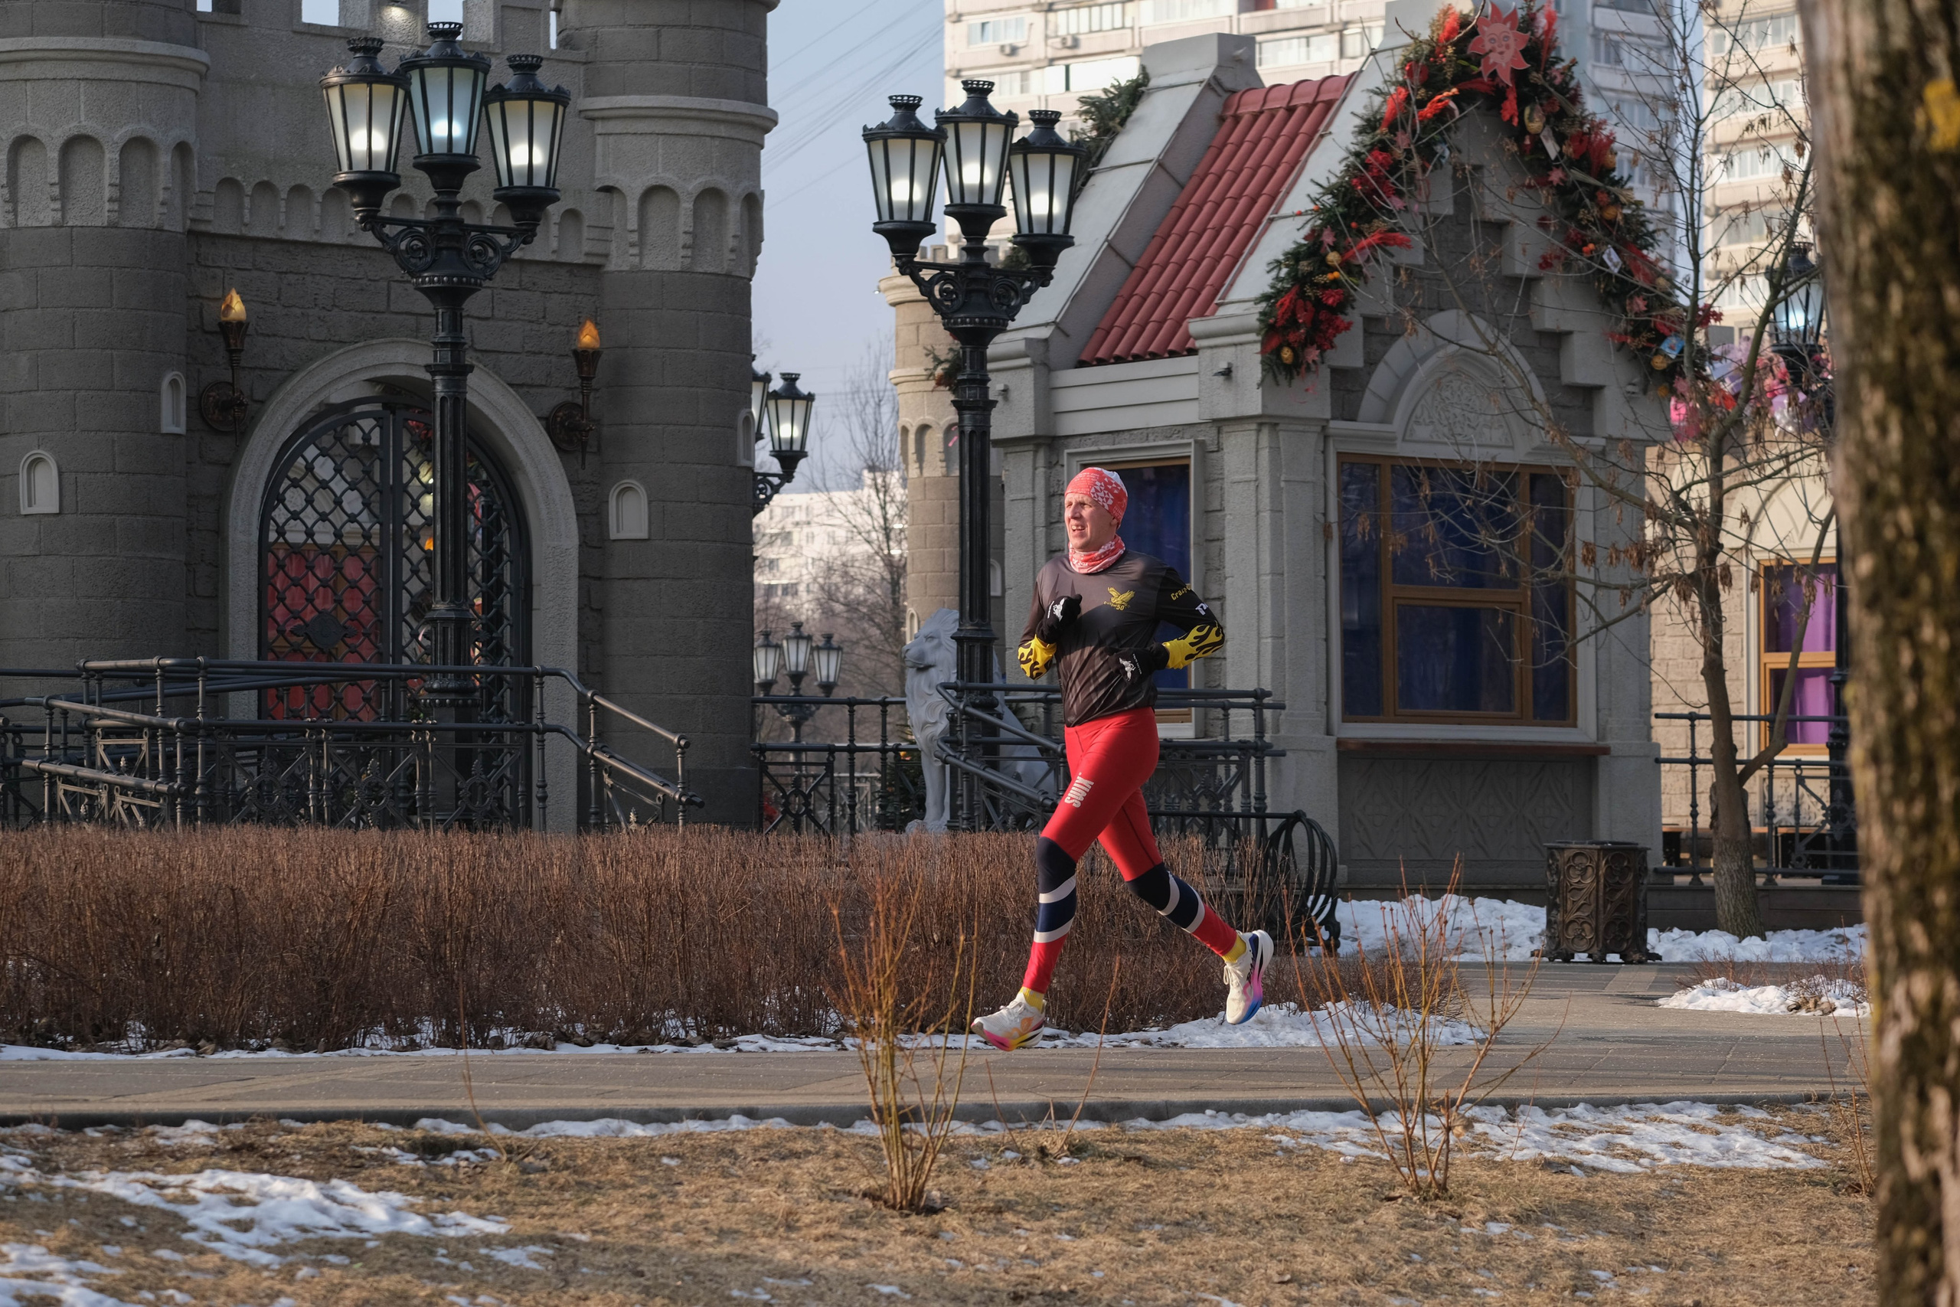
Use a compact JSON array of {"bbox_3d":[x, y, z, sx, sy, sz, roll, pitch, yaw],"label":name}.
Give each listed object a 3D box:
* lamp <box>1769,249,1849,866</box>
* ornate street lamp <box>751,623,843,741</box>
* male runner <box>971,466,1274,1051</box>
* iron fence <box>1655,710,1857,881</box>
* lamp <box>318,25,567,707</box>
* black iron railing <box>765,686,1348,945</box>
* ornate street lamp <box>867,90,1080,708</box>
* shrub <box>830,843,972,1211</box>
[{"bbox_3d":[5.006,-0.575,30.000,1.250,3.720,0.420,2,-3,-37],"label":"lamp"},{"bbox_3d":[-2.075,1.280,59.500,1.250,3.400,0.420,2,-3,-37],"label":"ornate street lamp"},{"bbox_3d":[0.425,0.315,15.500,1.000,1.730,0.620,1,-3,-36],"label":"male runner"},{"bbox_3d":[4.531,0.830,30.000,1.600,0.970,0.120,1,-3,-33],"label":"iron fence"},{"bbox_3d":[-2.372,-1.027,23.300,1.250,3.500,0.420,2,-3,-37],"label":"lamp"},{"bbox_3d":[0.334,0.794,26.200,3.200,1.200,1.000,1,-3,-36],"label":"black iron railing"},{"bbox_3d":[-0.022,-0.940,24.800,1.250,3.500,0.420,2,-3,-37],"label":"ornate street lamp"},{"bbox_3d":[-0.146,0.697,9.700,0.280,0.680,0.280,0,-2,0],"label":"shrub"}]

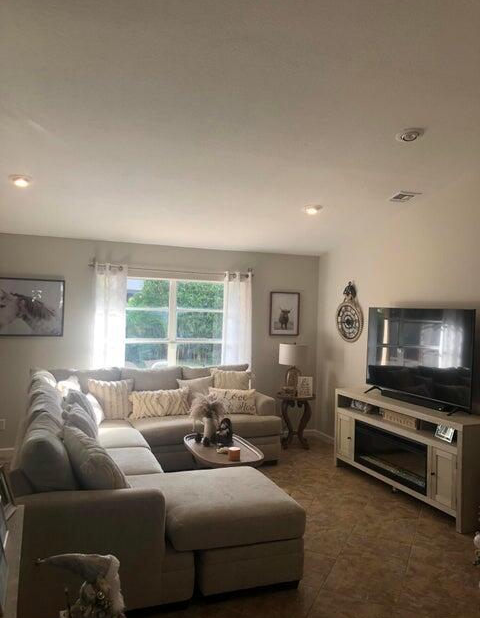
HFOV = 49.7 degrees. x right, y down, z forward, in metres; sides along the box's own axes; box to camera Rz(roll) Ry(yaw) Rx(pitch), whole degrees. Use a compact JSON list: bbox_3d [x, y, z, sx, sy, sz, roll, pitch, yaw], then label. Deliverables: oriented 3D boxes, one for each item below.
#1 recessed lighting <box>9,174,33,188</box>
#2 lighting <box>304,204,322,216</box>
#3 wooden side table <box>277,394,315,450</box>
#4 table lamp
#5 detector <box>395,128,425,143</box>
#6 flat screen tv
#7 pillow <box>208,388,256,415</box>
[{"bbox_3d":[-1.847,-1.079,4.355,0.195,0.040,0.195,2,-11,-21],"label":"recessed lighting"},{"bbox_3d":[0.745,-1.008,5.247,0.185,0.040,0.185,-2,-10,0],"label":"lighting"},{"bbox_3d":[0.701,1.388,6.459,0.470,0.635,0.460,2,-1,-21],"label":"wooden side table"},{"bbox_3d":[0.678,0.754,6.525,0.365,0.644,0.365,2,-1,0],"label":"table lamp"},{"bbox_3d":[1.248,-1.278,3.813,0.200,0.045,0.200,-2,-10,0],"label":"detector"},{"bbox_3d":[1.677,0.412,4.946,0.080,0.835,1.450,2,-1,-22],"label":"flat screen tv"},{"bbox_3d":[-0.084,1.033,5.780,0.520,0.310,0.140,2,-19,-7],"label":"pillow"}]

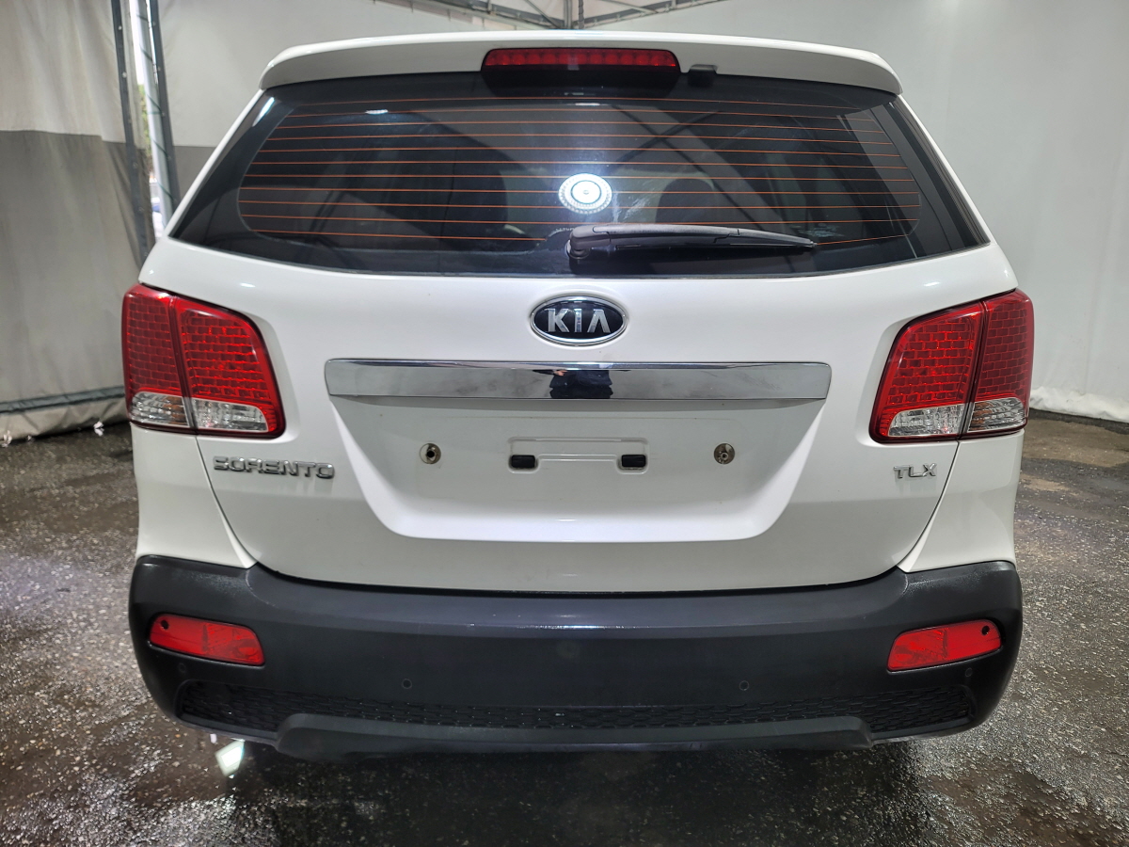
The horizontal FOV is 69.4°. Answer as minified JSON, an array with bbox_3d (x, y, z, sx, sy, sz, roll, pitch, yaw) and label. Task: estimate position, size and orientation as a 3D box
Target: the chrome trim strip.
[{"bbox_3d":[0.022,-0.074,1.344,0.837,0.065,0.041,1,9,0],"label":"chrome trim strip"}]

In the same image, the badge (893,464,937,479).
[{"bbox_3d":[0.619,0.083,1.437,0.088,0.029,0.010,-3,12,-13],"label":"badge"}]

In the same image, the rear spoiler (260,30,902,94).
[{"bbox_3d":[0.030,-0.680,1.560,1.241,0.113,0.246,1,13,0],"label":"rear spoiler"}]

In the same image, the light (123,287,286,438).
[{"bbox_3d":[-0.650,-0.124,1.496,0.325,0.261,0.212,2,13,8],"label":"light"}]

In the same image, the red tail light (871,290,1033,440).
[{"bbox_3d":[0.693,-0.115,1.484,0.325,0.261,0.212,-1,13,-7],"label":"red tail light"}]

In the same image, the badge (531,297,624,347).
[{"bbox_3d":[0.023,-0.166,1.320,0.154,0.080,0.018,1,5,0],"label":"badge"}]

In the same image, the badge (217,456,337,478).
[{"bbox_3d":[-0.512,0.076,1.436,0.234,0.028,0.011,4,12,13],"label":"badge"}]

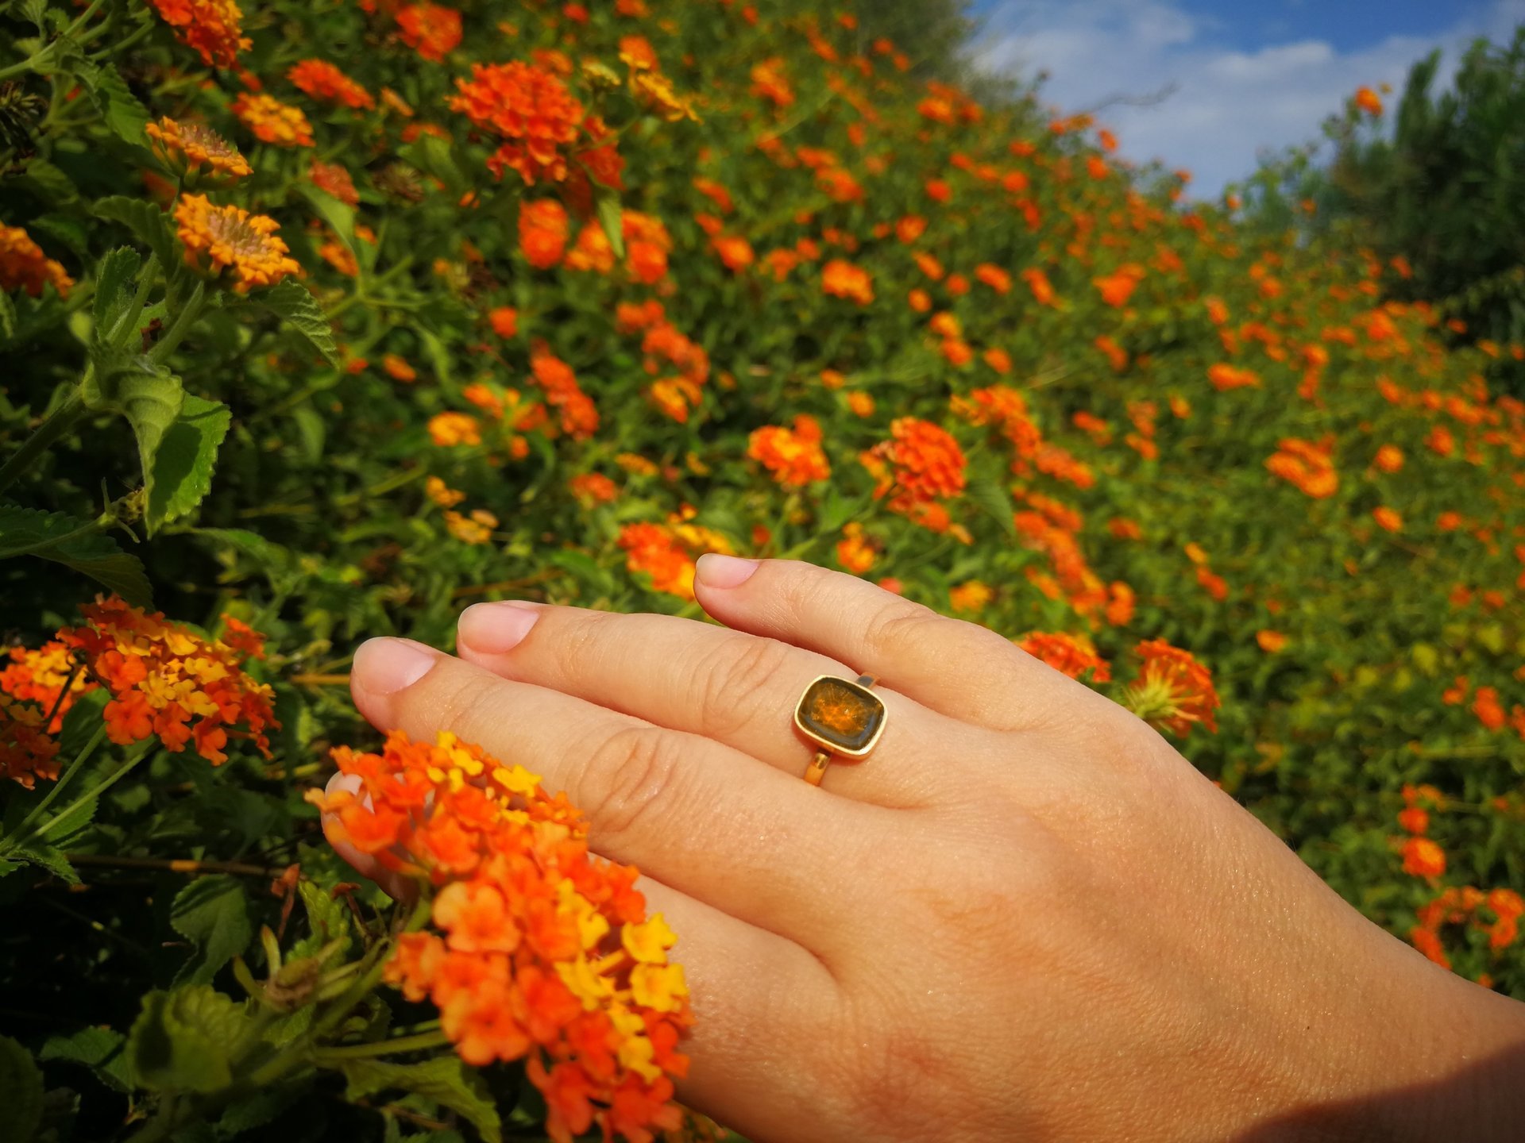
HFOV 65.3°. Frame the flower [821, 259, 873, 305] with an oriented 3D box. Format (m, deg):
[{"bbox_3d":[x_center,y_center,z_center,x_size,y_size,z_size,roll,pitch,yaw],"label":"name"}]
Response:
[{"bbox_3d":[0.075,-0.256,1.050,0.044,0.037,0.041,0,13,0],"label":"flower"}]

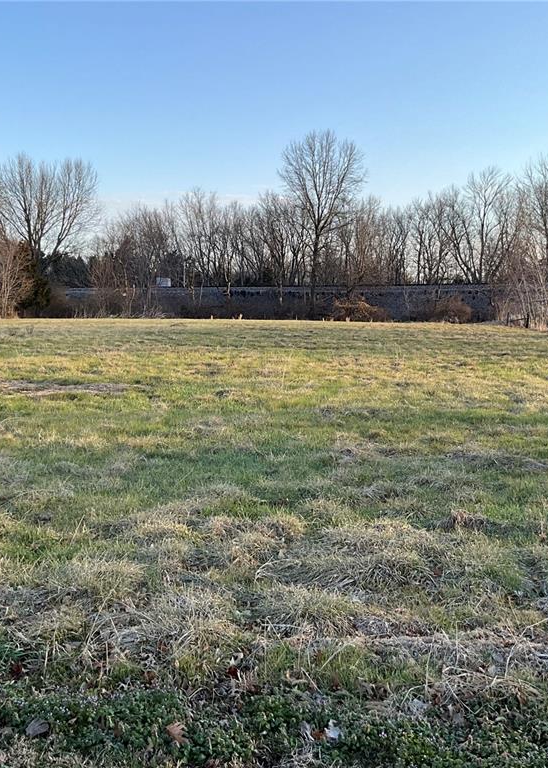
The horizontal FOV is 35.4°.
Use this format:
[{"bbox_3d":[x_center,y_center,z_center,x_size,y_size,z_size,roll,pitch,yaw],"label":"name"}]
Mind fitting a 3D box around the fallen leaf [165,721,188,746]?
[{"bbox_3d":[-0.330,1.202,2.952,0.095,0.022,0.075,16,26,37],"label":"fallen leaf"}]

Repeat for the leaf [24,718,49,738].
[{"bbox_3d":[-0.823,1.199,2.986,0.085,0.024,0.068,-12,24,-30],"label":"leaf"}]

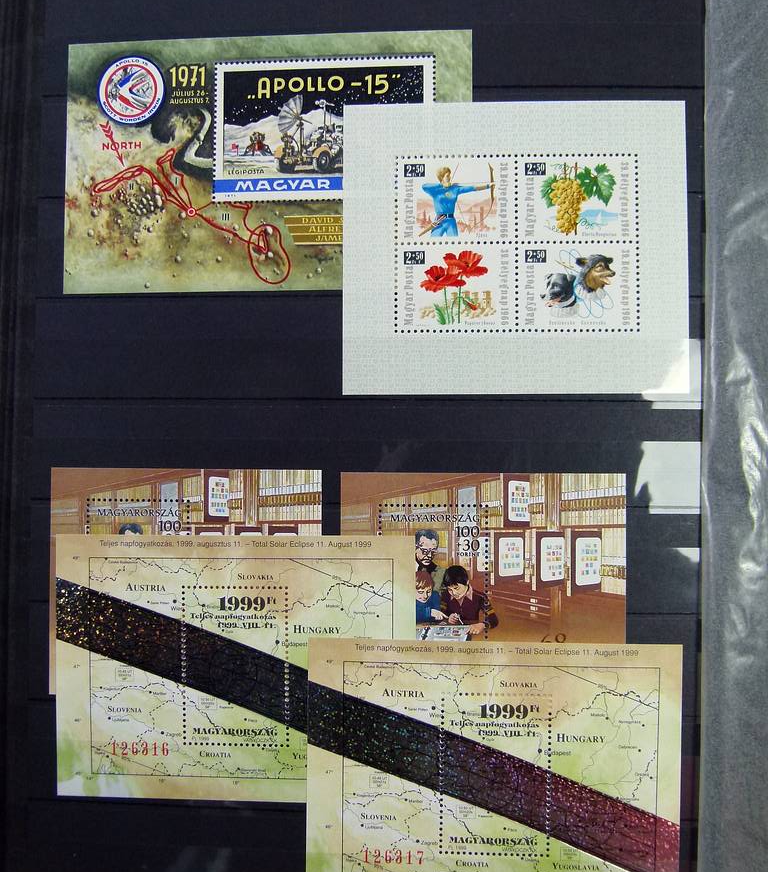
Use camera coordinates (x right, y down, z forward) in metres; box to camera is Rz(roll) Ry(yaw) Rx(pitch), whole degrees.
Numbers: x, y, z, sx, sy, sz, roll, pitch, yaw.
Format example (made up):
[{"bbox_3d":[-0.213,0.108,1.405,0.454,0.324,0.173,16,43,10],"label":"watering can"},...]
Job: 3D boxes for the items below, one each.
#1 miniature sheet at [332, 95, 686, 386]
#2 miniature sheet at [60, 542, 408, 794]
[{"bbox_3d":[0.037,-0.054,0.302,0.097,0.001,0.083,0,89,4],"label":"miniature sheet"},{"bbox_3d":[-0.043,0.067,0.305,0.105,0.001,0.076,0,89,4],"label":"miniature sheet"}]

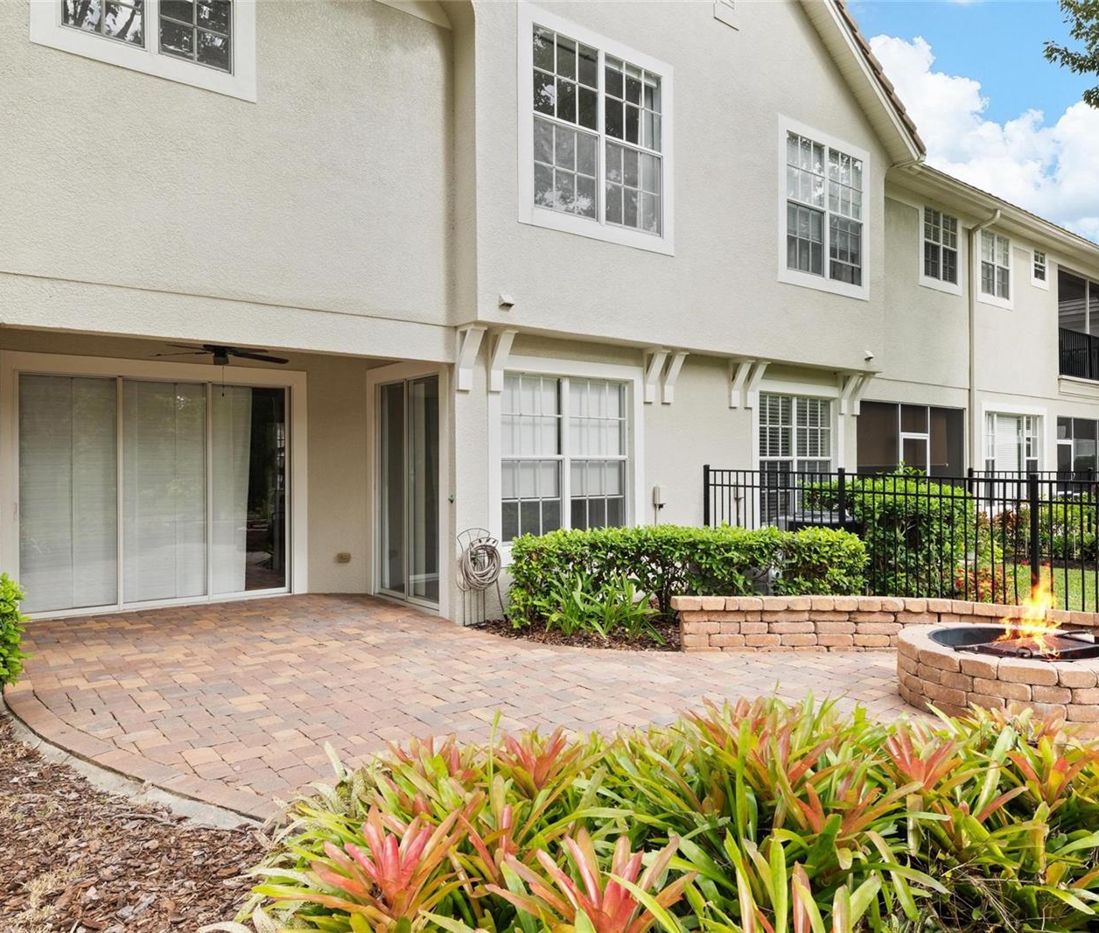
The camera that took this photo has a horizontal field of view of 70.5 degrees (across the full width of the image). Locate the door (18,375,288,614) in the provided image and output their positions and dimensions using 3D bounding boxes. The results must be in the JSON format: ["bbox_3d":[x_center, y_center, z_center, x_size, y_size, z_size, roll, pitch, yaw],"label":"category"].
[{"bbox_3d":[-4.111,0.278,8.356,2.680,2.420,0.120,0,0,-36],"label":"door"}]

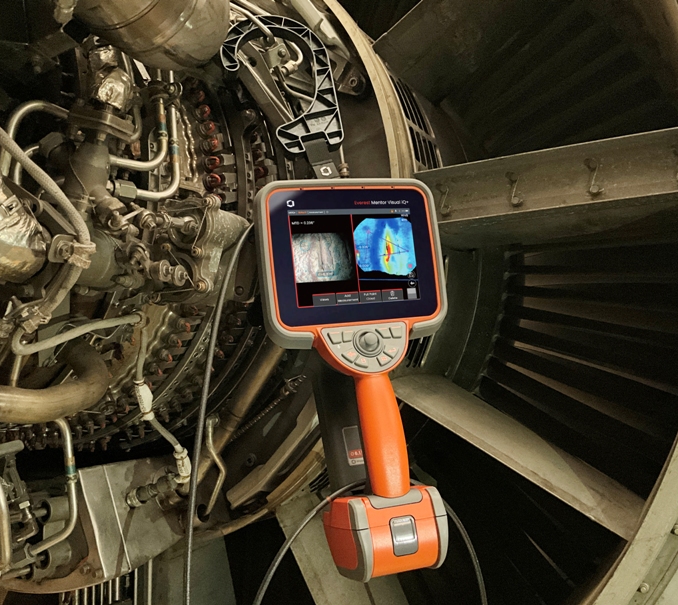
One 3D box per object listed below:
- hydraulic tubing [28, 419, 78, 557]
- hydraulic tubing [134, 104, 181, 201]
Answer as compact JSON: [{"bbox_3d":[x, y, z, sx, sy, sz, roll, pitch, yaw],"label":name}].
[{"bbox_3d":[-0.393,0.255,0.930,0.062,0.186,0.028,-4,3,-9],"label":"hydraulic tubing"},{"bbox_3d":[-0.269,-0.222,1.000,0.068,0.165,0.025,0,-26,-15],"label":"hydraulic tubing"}]

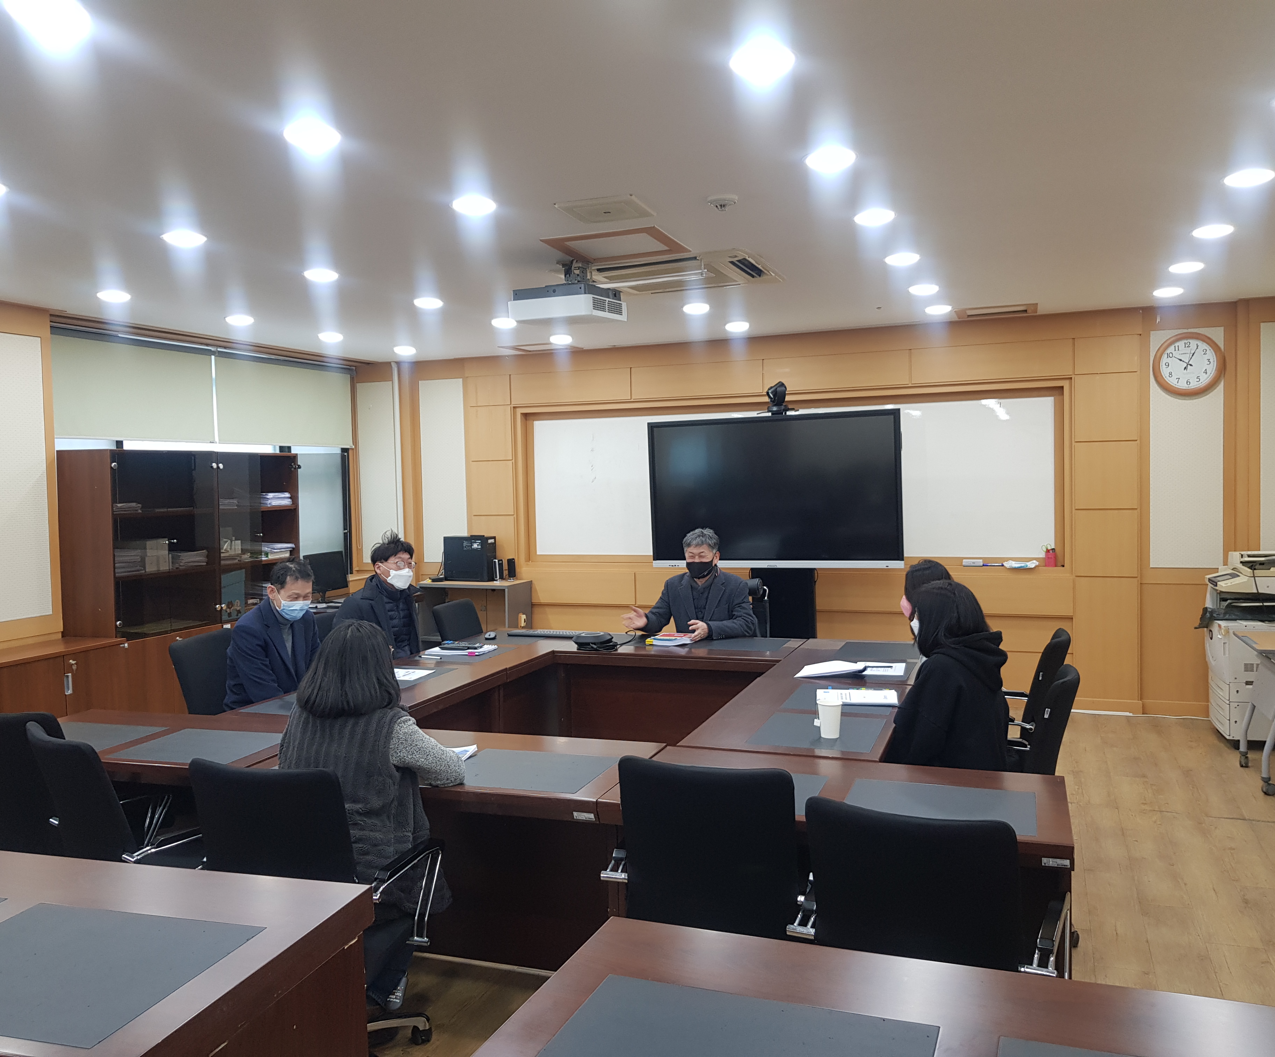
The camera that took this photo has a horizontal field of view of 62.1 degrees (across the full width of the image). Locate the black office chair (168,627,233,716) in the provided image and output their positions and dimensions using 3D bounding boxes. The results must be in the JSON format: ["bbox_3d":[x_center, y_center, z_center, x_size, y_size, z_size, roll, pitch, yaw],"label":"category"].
[{"bbox_3d":[-1.824,0.974,5.061,0.600,0.940,0.600,-1,2,16],"label":"black office chair"}]

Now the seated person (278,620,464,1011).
[{"bbox_3d":[-0.768,0.870,3.049,0.540,1.245,0.680,0,3,21],"label":"seated person"}]

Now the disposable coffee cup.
[{"bbox_3d":[0.644,0.639,3.522,0.084,0.117,0.084,-1,3,0],"label":"disposable coffee cup"}]

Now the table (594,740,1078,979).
[{"bbox_3d":[0.566,1.105,3.009,1.225,0.740,0.620,0,2,22],"label":"table"}]

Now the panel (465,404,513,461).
[{"bbox_3d":[-1.232,-0.788,8.793,0.420,0.450,0.030,0,2,20],"label":"panel"}]

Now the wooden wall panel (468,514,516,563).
[{"bbox_3d":[-1.197,0.122,8.822,0.410,0.450,0.030,0,2,20],"label":"wooden wall panel"}]

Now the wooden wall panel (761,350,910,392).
[{"bbox_3d":[1.373,-1.100,7.400,1.035,0.228,0.030,0,3,21],"label":"wooden wall panel"}]

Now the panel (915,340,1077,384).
[{"bbox_3d":[2.472,-1.167,7.419,1.080,0.250,0.030,0,2,20],"label":"panel"}]

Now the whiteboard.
[{"bbox_3d":[0.975,-0.324,7.654,3.796,1.051,0.040,0,3,21],"label":"whiteboard"}]

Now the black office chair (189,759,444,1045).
[{"bbox_3d":[-0.812,1.046,2.925,0.600,0.920,0.620,0,2,20],"label":"black office chair"}]

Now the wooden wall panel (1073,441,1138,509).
[{"bbox_3d":[3.002,-0.347,6.783,0.372,0.438,0.025,0,3,21],"label":"wooden wall panel"}]

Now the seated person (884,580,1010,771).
[{"bbox_3d":[1.053,0.800,3.915,0.710,1.210,0.500,0,3,26],"label":"seated person"}]

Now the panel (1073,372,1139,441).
[{"bbox_3d":[3.036,-0.786,6.856,0.386,0.437,0.020,0,3,21],"label":"panel"}]

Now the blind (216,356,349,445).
[{"bbox_3d":[-2.655,-0.961,8.116,0.040,0.640,1.566,0,3,21],"label":"blind"}]

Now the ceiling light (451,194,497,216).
[{"bbox_3d":[-0.578,-1.137,3.742,0.160,0.030,0.160,-1,3,0],"label":"ceiling light"}]

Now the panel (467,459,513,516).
[{"bbox_3d":[-1.150,-0.321,8.369,0.365,0.438,0.025,0,3,21],"label":"panel"}]

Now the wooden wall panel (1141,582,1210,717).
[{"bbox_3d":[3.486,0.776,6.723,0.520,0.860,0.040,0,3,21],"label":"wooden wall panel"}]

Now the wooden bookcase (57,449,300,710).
[{"bbox_3d":[-2.898,0.455,6.934,0.400,1.877,1.680,0,2,20],"label":"wooden bookcase"}]

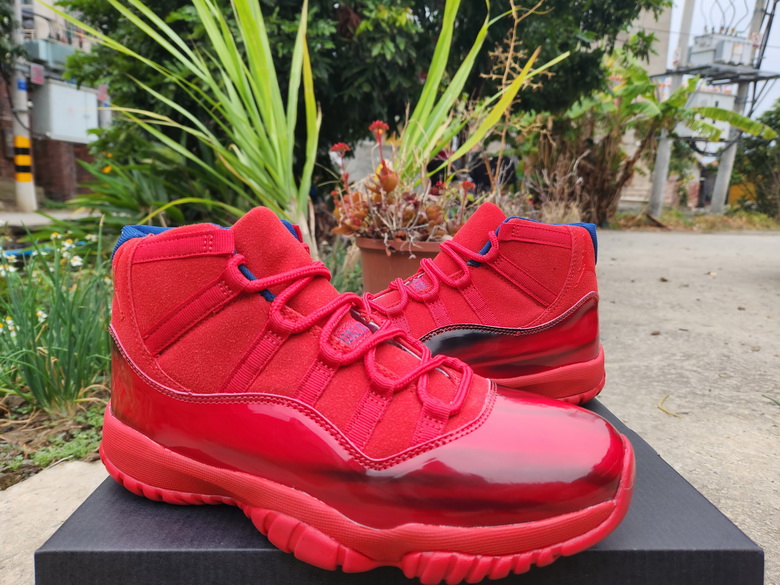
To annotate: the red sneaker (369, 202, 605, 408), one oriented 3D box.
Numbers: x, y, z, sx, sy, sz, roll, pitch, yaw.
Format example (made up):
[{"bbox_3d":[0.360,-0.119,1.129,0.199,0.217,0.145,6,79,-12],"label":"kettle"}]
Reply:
[{"bbox_3d":[0.040,0.006,0.460,0.300,0.167,0.110,0,8,1],"label":"red sneaker"}]

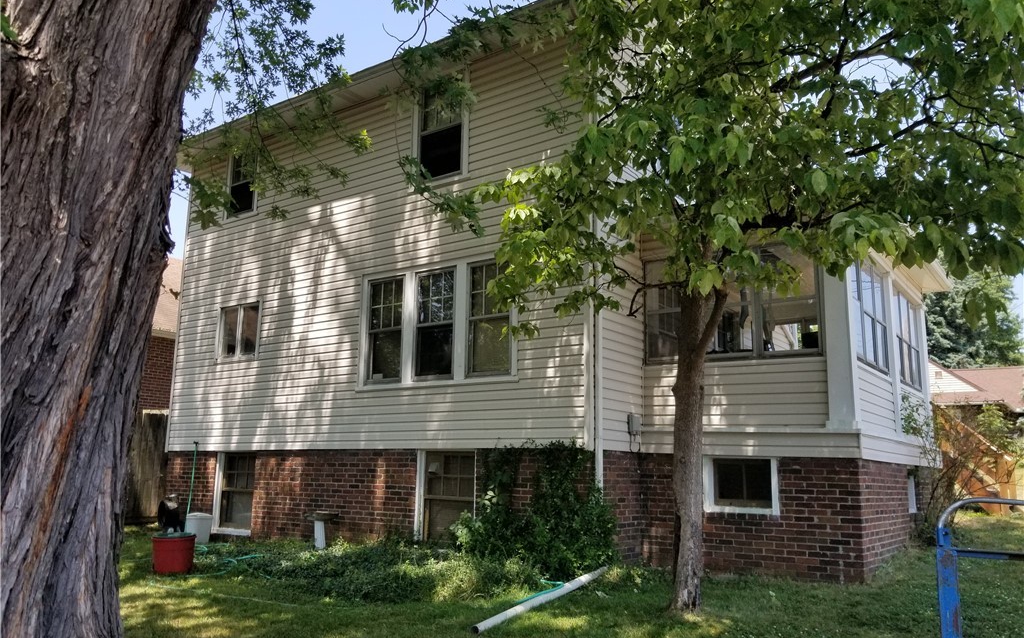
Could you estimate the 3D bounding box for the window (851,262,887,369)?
[{"bbox_3d":[4.284,-0.026,9.210,0.100,1.260,1.850,-7,-14,35],"label":"window"}]

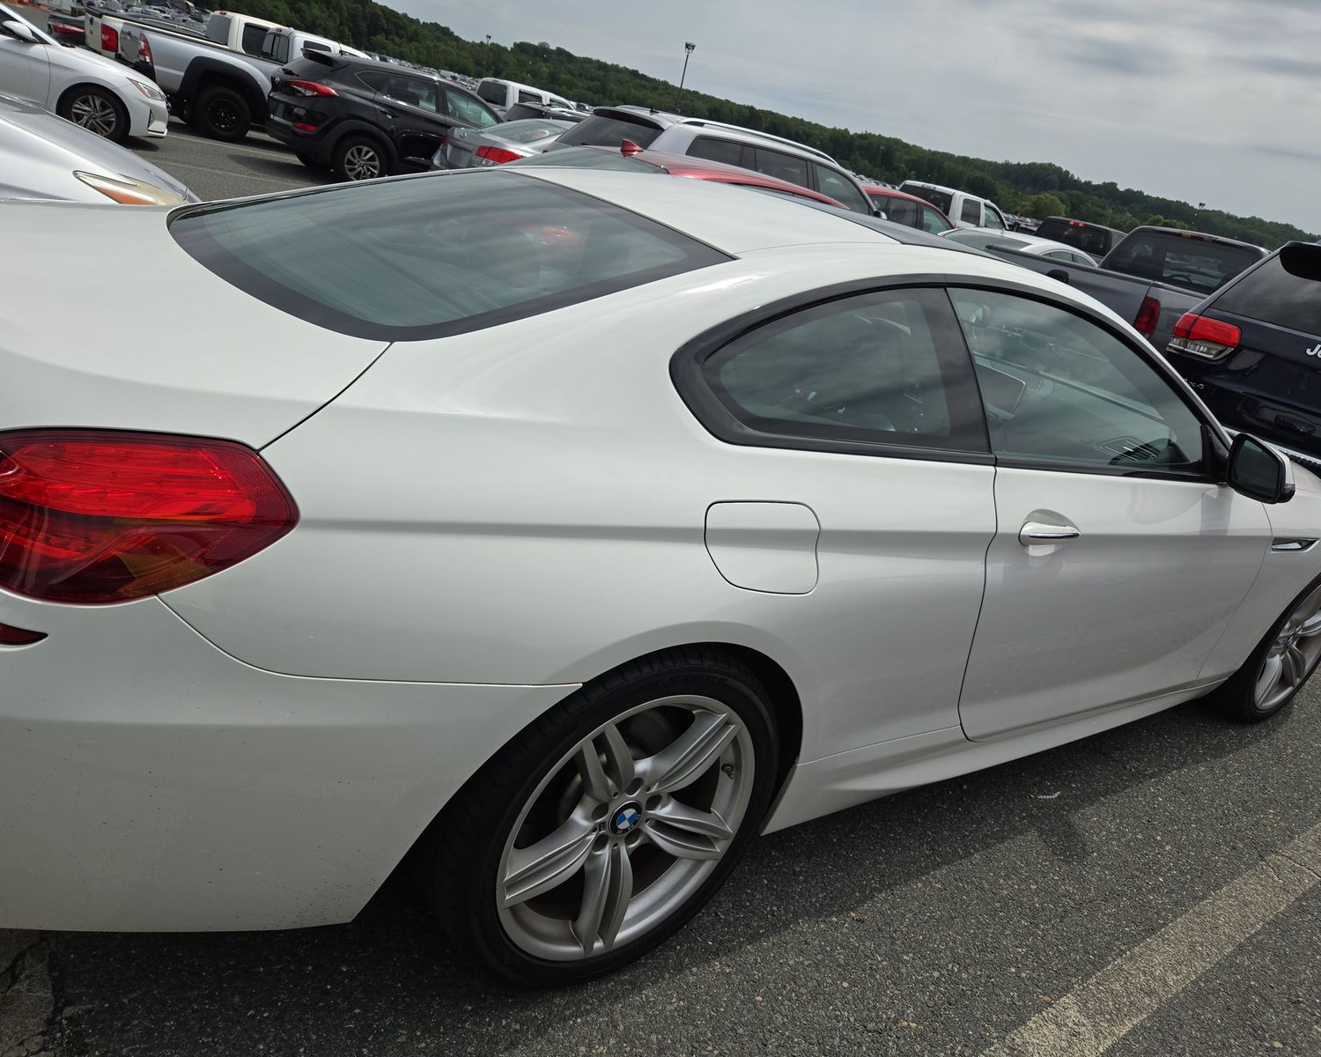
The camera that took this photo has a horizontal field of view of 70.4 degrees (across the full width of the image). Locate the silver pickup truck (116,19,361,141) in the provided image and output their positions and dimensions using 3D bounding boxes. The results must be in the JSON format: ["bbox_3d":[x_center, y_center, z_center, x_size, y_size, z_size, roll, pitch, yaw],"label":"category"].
[{"bbox_3d":[-5.714,-7.030,15.183,5.286,1.760,1.895,-4,27,-39],"label":"silver pickup truck"}]

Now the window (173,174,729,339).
[{"bbox_3d":[-0.480,-0.591,1.876,0.810,0.090,1.150,-21,36,-27],"label":"window"}]

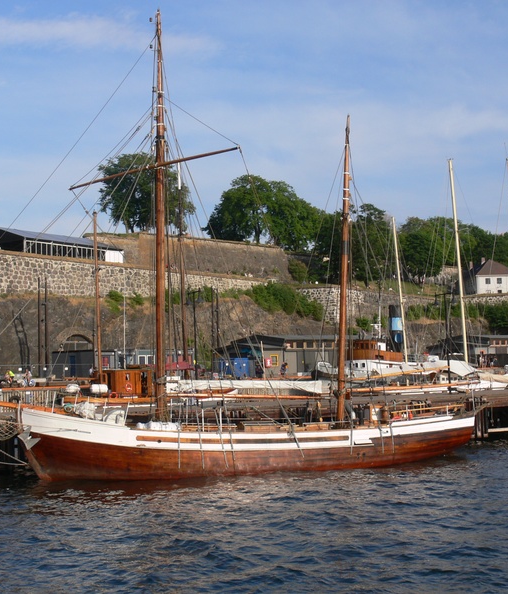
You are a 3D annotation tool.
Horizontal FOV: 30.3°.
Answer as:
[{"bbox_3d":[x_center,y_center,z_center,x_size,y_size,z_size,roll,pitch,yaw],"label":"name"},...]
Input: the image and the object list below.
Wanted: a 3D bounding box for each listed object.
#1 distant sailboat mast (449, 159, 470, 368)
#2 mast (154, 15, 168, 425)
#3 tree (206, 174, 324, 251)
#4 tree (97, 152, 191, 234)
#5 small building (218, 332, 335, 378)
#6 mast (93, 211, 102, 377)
[{"bbox_3d":[14.094,-2.394,64.503,0.270,14.476,0.270,-5,-4,12],"label":"distant sailboat mast"},{"bbox_3d":[-3.449,-3.108,34.056,0.360,14.940,0.360,0,-4,-6],"label":"mast"},{"bbox_3d":[1.843,-16.200,182.000,22.893,15.133,17.000,-2,-4,1],"label":"tree"},{"bbox_3d":[-19.022,-18.226,166.000,16.988,14.687,15.000,-1,-4,-6],"label":"tree"},{"bbox_3d":[5.002,7.766,124.321,12.500,5.255,17.000,-5,-5,43],"label":"small building"},{"bbox_3d":[-11.231,-0.217,67.422,0.330,12.121,0.330,-2,-4,-9],"label":"mast"}]

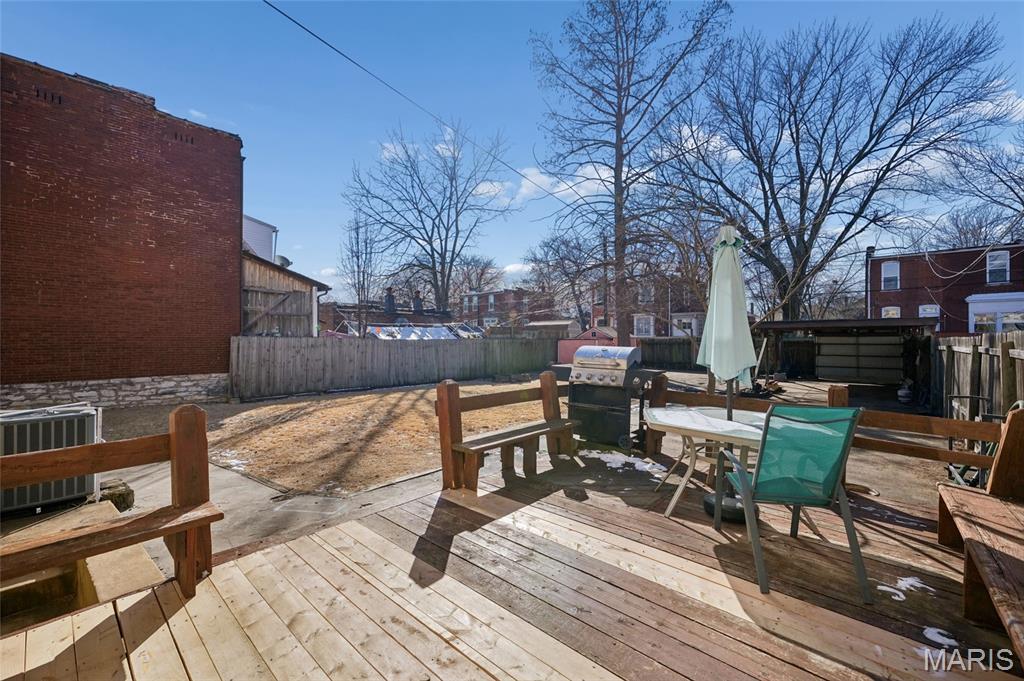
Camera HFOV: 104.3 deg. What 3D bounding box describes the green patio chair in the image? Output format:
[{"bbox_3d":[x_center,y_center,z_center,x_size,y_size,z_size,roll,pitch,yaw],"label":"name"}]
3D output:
[{"bbox_3d":[1.611,0.834,2.385,0.540,0.970,0.710,0,0,10],"label":"green patio chair"}]

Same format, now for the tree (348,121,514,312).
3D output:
[{"bbox_3d":[-8.100,-10.372,39.931,16.700,23.400,16.000,0,0,0],"label":"tree"}]

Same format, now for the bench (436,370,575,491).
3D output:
[{"bbox_3d":[0.052,0.833,4.043,0.500,0.950,1.680,0,1,41],"label":"bench"}]

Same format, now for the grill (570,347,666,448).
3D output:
[{"bbox_3d":[1.200,0.695,5.194,1.360,1.210,0.600,0,1,41],"label":"grill"}]

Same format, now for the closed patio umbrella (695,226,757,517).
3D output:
[{"bbox_3d":[1.695,0.197,3.085,0.470,2.235,0.470,0,1,41],"label":"closed patio umbrella"}]

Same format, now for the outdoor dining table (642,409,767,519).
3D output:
[{"bbox_3d":[1.673,0.964,3.101,1.260,0.700,1.140,0,1,41],"label":"outdoor dining table"}]

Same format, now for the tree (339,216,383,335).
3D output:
[{"bbox_3d":[-7.230,-2.269,18.985,2.150,7.300,2.100,0,0,0],"label":"tree"}]

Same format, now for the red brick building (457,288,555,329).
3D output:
[{"bbox_3d":[0.200,-2.304,51.987,10.000,7.400,9.500,0,1,41],"label":"red brick building"}]

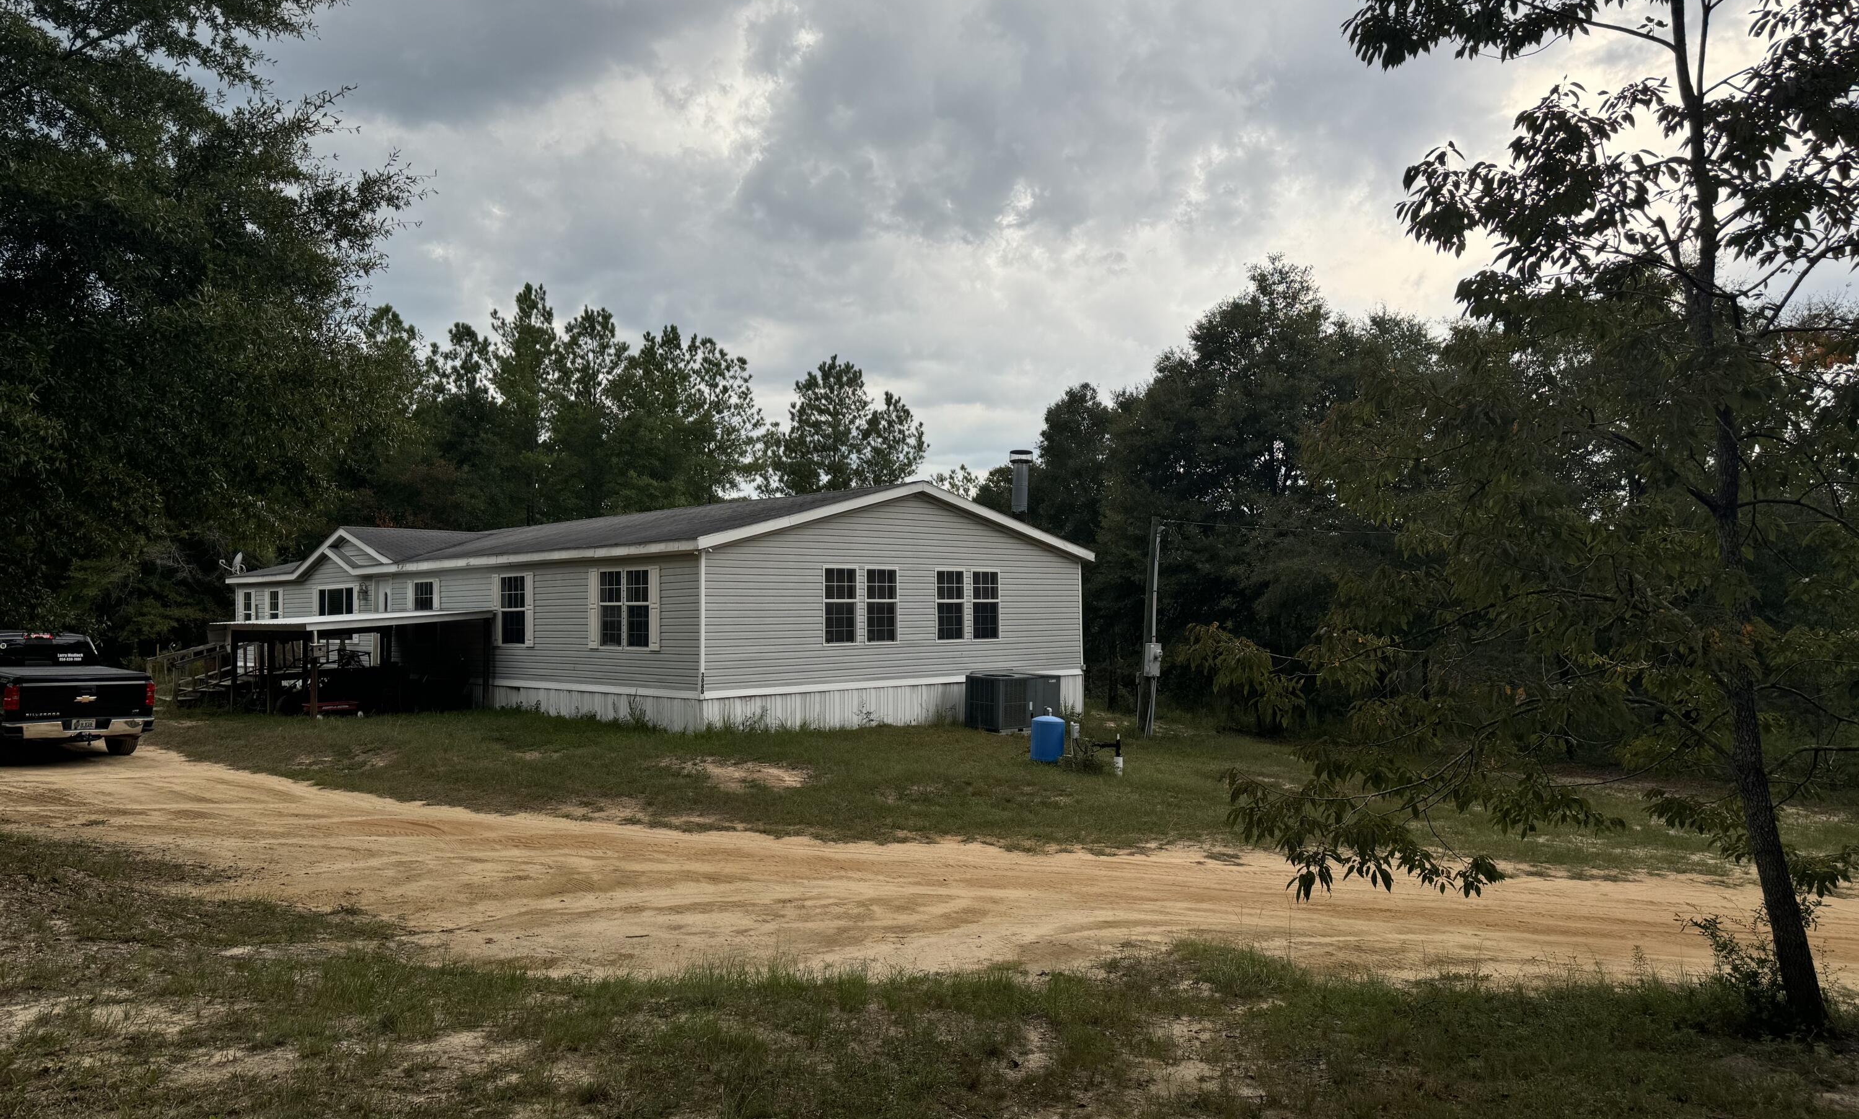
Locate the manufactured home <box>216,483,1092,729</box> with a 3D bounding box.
[{"bbox_3d":[-8.210,1.154,31.534,9.777,4.262,23.269,2,-3,-44],"label":"manufactured home"}]

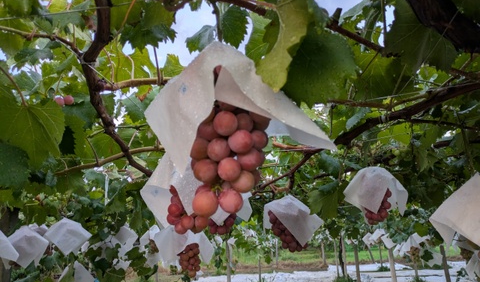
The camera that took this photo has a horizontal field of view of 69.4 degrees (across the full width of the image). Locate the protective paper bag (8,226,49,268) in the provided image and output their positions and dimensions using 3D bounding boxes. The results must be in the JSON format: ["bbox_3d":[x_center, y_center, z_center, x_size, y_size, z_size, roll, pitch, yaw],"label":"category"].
[{"bbox_3d":[-1.220,0.609,2.000,0.210,0.200,0.180,8,-18,-29],"label":"protective paper bag"}]

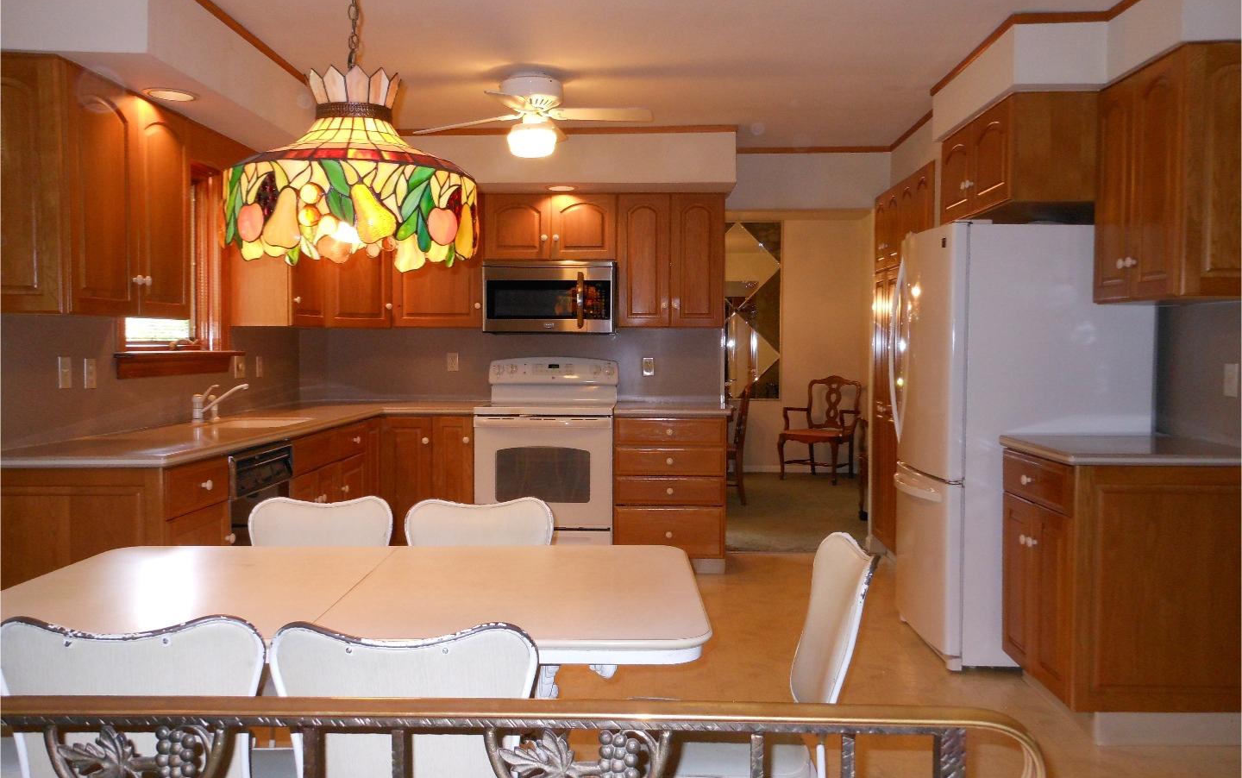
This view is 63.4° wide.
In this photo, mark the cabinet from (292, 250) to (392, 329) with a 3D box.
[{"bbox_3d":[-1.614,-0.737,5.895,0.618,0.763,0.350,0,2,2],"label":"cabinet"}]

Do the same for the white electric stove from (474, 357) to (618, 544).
[{"bbox_3d":[-0.409,0.415,5.732,0.757,1.186,0.680,0,2,1],"label":"white electric stove"}]

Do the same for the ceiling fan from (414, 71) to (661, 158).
[{"bbox_3d":[-0.393,-1.216,4.498,1.080,0.360,1.080,1,2,14],"label":"ceiling fan"}]

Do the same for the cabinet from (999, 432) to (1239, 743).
[{"bbox_3d":[1.735,0.647,3.441,0.650,0.914,0.690,0,2,1],"label":"cabinet"}]

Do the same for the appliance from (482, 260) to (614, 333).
[{"bbox_3d":[-0.404,-0.527,5.858,0.755,0.404,0.395,0,2,1],"label":"appliance"}]

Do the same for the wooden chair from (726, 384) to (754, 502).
[{"bbox_3d":[0.774,0.432,8.216,0.570,0.970,0.500,0,2,1],"label":"wooden chair"}]

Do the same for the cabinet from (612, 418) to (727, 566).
[{"bbox_3d":[0.273,0.547,5.767,0.609,0.815,0.610,0,2,2],"label":"cabinet"}]

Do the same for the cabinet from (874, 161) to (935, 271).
[{"bbox_3d":[1.781,-0.892,5.349,0.580,0.429,1.228,0,2,1],"label":"cabinet"}]

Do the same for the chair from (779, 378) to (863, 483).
[{"bbox_3d":[1.929,0.379,9.617,0.600,0.975,0.610,2,3,37],"label":"chair"}]

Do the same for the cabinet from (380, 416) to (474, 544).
[{"bbox_3d":[-1.053,0.546,5.802,0.517,0.815,0.610,0,2,2],"label":"cabinet"}]

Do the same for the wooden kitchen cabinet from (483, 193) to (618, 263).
[{"bbox_3d":[-0.399,-0.927,5.870,0.763,0.382,0.320,0,2,2],"label":"wooden kitchen cabinet"}]

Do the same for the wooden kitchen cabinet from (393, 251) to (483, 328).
[{"bbox_3d":[-1.043,-0.737,5.895,0.524,0.763,0.320,0,2,2],"label":"wooden kitchen cabinet"}]

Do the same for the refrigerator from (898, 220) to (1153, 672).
[{"bbox_3d":[1.610,0.216,4.198,0.825,1.725,0.775,0,2,2],"label":"refrigerator"}]

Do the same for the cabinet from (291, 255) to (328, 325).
[{"bbox_3d":[-1.830,-0.719,5.451,0.310,0.763,0.650,0,2,2],"label":"cabinet"}]

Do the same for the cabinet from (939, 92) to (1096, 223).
[{"bbox_3d":[1.741,-0.905,4.076,0.618,0.379,0.850,0,2,2],"label":"cabinet"}]

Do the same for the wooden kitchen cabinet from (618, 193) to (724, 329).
[{"bbox_3d":[0.288,-0.732,5.866,0.604,0.762,0.330,0,2,1],"label":"wooden kitchen cabinet"}]

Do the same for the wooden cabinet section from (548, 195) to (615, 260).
[{"bbox_3d":[-0.216,-0.940,5.929,0.374,0.373,0.320,0,2,1],"label":"wooden cabinet section"}]

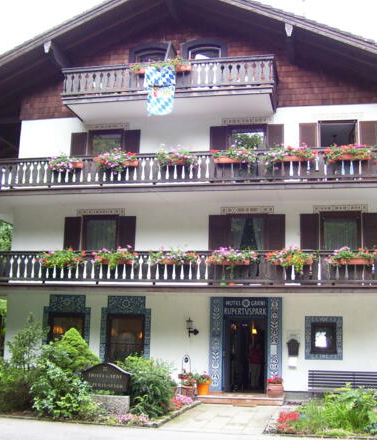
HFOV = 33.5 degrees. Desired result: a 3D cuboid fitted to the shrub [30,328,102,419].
[{"bbox_3d":[-2.786,3.363,14.196,1.594,1.796,1.600,-1,-10,10],"label":"shrub"}]

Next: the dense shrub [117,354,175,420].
[{"bbox_3d":[-0.986,3.934,15.028,1.335,1.297,1.250,-1,-11,11],"label":"dense shrub"}]

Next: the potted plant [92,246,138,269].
[{"bbox_3d":[-2.101,1.075,17.887,1.341,0.617,0.380,-1,-11,11],"label":"potted plant"}]

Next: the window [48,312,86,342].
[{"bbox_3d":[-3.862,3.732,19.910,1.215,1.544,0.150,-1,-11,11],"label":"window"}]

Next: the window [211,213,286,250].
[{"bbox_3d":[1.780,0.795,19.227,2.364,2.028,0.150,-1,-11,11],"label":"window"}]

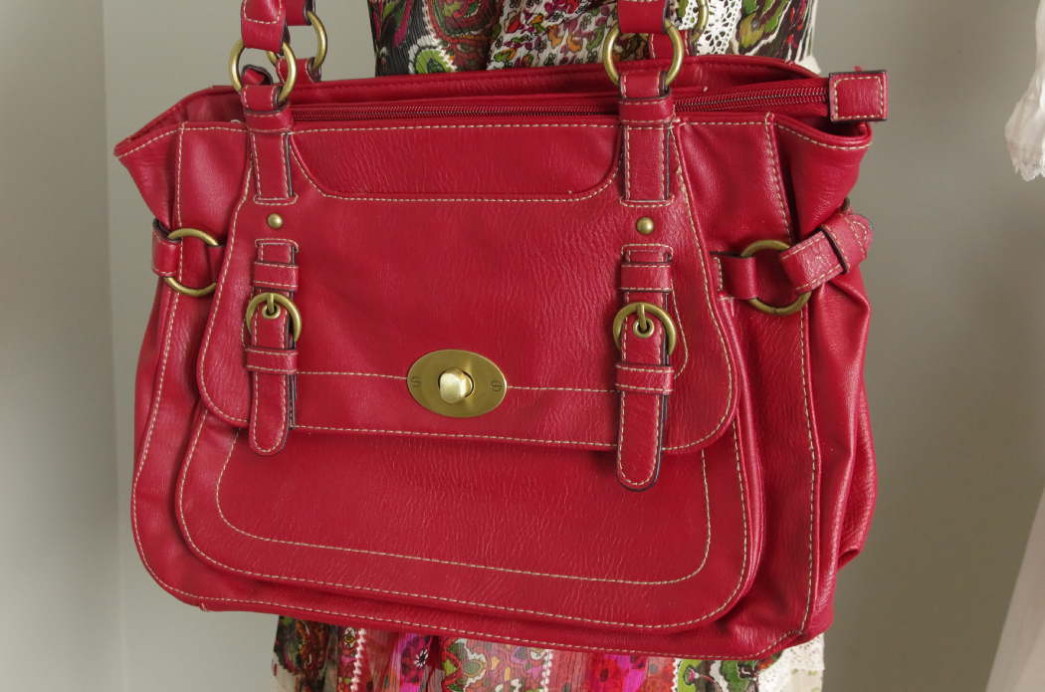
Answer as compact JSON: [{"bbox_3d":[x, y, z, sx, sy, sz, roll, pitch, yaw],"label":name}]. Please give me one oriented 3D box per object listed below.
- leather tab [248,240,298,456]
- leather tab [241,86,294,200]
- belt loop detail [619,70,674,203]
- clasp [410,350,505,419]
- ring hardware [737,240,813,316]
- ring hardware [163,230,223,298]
[{"bbox_3d":[-0.137,0.001,0.779,0.033,0.118,0.014,3,11,20],"label":"leather tab"},{"bbox_3d":[-0.139,-0.111,0.776,0.024,0.062,0.014,3,11,20],"label":"leather tab"},{"bbox_3d":[0.061,-0.102,0.695,0.025,0.065,0.014,3,11,20],"label":"belt loop detail"},{"bbox_3d":[-0.034,0.020,0.736,0.053,0.036,0.013,3,11,20],"label":"clasp"},{"bbox_3d":[0.122,-0.033,0.684,0.038,0.038,0.005,-2,-20,-18],"label":"ring hardware"},{"bbox_3d":[-0.183,-0.046,0.785,0.038,0.038,0.005,2,13,12],"label":"ring hardware"}]

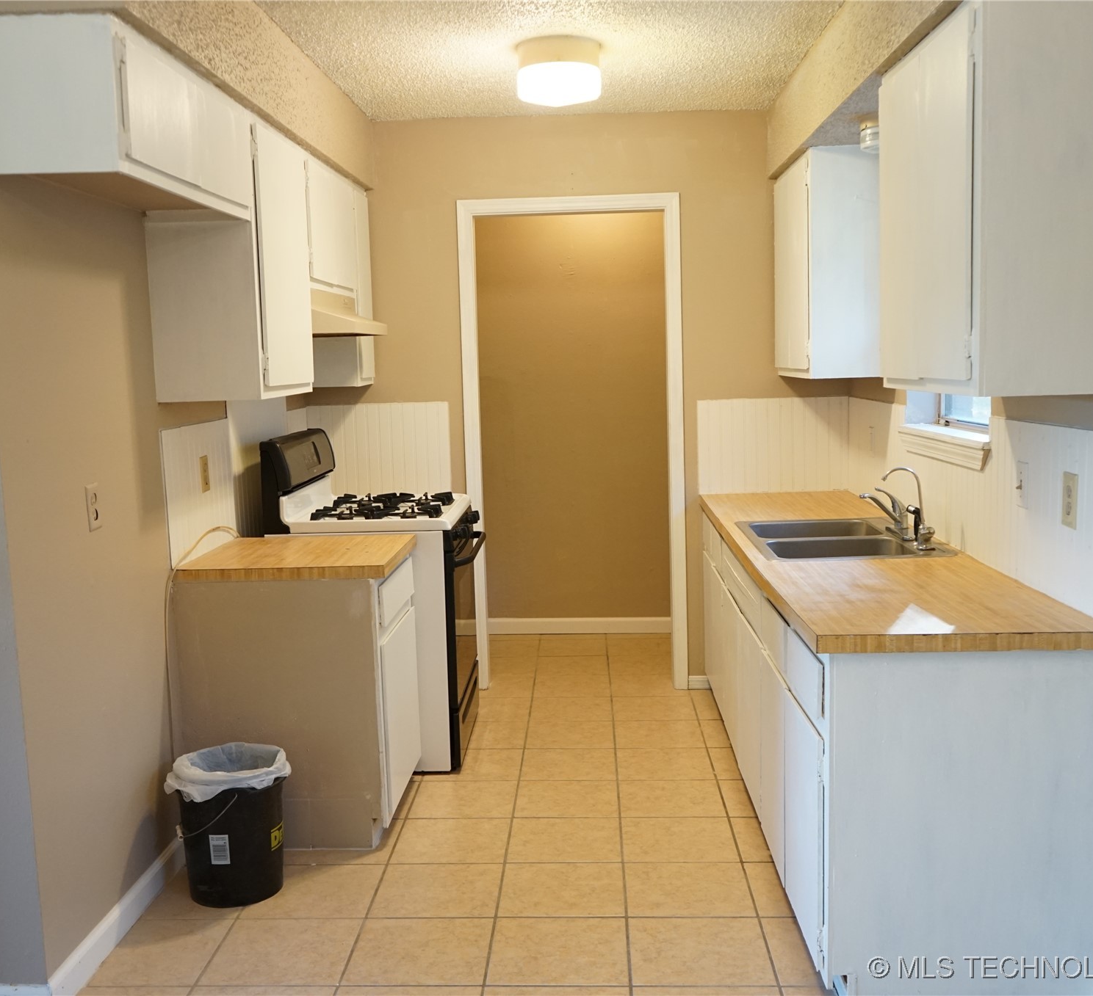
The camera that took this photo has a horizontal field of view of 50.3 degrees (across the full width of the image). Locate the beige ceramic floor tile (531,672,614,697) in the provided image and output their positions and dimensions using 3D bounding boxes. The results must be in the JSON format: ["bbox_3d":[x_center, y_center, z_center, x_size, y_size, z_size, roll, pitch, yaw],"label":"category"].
[{"bbox_3d":[0.119,0.841,5.143,0.333,0.010,0.325,-1,7,2],"label":"beige ceramic floor tile"}]

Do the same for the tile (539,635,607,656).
[{"bbox_3d":[0.144,0.761,5.874,0.334,0.010,0.332,-1,7,2],"label":"tile"}]

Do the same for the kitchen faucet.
[{"bbox_3d":[1.106,0.006,3.719,0.190,0.245,0.440,-1,7,2],"label":"kitchen faucet"}]

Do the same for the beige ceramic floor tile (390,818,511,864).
[{"bbox_3d":[-0.282,1.044,3.529,0.334,0.010,0.332,-1,7,2],"label":"beige ceramic floor tile"}]

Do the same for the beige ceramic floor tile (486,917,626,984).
[{"bbox_3d":[0.033,1.116,2.856,0.334,0.010,0.332,-1,7,2],"label":"beige ceramic floor tile"}]

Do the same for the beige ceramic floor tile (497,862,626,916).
[{"bbox_3d":[0.045,1.072,3.171,0.333,0.010,0.325,-1,7,2],"label":"beige ceramic floor tile"}]

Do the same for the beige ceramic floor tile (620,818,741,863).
[{"bbox_3d":[0.403,1.047,3.552,0.337,0.010,0.335,-1,7,2],"label":"beige ceramic floor tile"}]

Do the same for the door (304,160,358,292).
[{"bbox_3d":[-0.779,-0.977,4.241,0.020,0.385,0.765,-1,7,2],"label":"door"}]

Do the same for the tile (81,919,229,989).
[{"bbox_3d":[-0.945,1.128,2.881,0.257,0.010,0.325,-1,7,2],"label":"tile"}]

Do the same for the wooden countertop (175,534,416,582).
[{"bbox_3d":[-0.773,0.188,3.732,0.618,0.037,0.609,-1,7,2],"label":"wooden countertop"}]

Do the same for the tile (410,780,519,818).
[{"bbox_3d":[-0.271,1.002,3.838,0.331,0.010,0.320,-1,7,2],"label":"tile"}]

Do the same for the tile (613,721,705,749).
[{"bbox_3d":[0.434,0.917,4.494,0.334,0.010,0.332,-1,7,2],"label":"tile"}]

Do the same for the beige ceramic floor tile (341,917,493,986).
[{"bbox_3d":[-0.306,1.117,2.856,0.333,0.010,0.325,-1,7,2],"label":"beige ceramic floor tile"}]

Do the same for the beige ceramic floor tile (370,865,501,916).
[{"bbox_3d":[-0.294,1.083,3.199,0.334,0.010,0.332,-1,7,2],"label":"beige ceramic floor tile"}]

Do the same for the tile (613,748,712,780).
[{"bbox_3d":[0.420,0.947,4.136,0.331,0.010,0.320,-1,7,2],"label":"tile"}]

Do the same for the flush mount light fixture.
[{"bbox_3d":[0.043,-1.382,3.779,0.278,0.161,0.278,-1,7,2],"label":"flush mount light fixture"}]

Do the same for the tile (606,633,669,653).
[{"bbox_3d":[0.481,0.743,5.793,0.331,0.010,0.320,-1,7,2],"label":"tile"}]

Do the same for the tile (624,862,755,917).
[{"bbox_3d":[0.385,1.072,3.173,0.334,0.010,0.332,-1,7,2],"label":"tile"}]

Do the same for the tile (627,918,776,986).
[{"bbox_3d":[0.378,1.126,2.882,0.337,0.010,0.335,-1,7,2],"label":"tile"}]

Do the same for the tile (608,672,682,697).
[{"bbox_3d":[0.456,0.827,5.111,0.331,0.010,0.320,-1,7,2],"label":"tile"}]

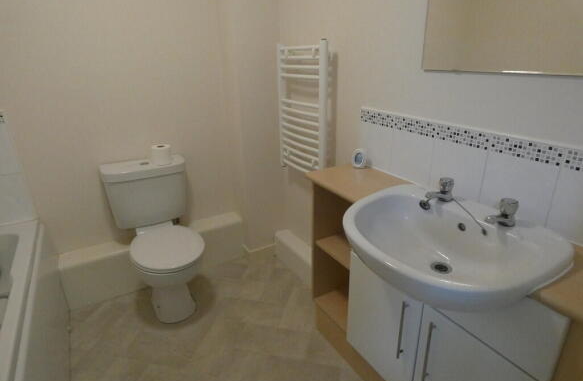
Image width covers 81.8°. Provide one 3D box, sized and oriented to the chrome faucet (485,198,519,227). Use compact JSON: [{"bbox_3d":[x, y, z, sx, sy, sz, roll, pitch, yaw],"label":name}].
[{"bbox_3d":[0.571,0.068,0.910,0.117,0.081,0.055,-13,25,-27],"label":"chrome faucet"}]

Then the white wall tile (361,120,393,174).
[{"bbox_3d":[0.368,-0.188,1.471,0.010,0.193,0.197,-13,25,-27],"label":"white wall tile"}]

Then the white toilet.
[{"bbox_3d":[-0.731,0.287,1.929,0.462,0.778,0.721,-13,25,-27],"label":"white toilet"}]

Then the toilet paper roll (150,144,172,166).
[{"bbox_3d":[-0.769,-0.215,1.996,0.106,0.097,0.106,-13,25,-27],"label":"toilet paper roll"}]

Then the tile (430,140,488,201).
[{"bbox_3d":[0.564,-0.063,1.147,0.010,0.193,0.196,-13,25,-27],"label":"tile"}]

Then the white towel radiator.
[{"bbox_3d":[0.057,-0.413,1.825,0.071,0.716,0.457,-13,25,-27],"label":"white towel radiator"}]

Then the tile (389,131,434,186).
[{"bbox_3d":[0.466,-0.126,1.309,0.010,0.193,0.203,-13,25,-27],"label":"tile"}]

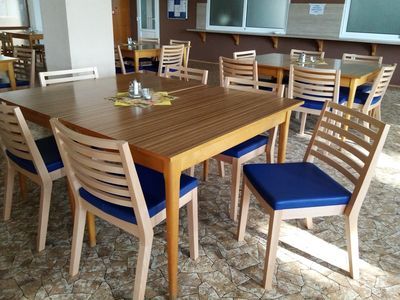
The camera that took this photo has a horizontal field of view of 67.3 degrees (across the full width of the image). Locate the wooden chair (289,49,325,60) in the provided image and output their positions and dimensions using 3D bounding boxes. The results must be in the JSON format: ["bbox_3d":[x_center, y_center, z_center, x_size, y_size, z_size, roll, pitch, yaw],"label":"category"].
[{"bbox_3d":[1.451,-0.984,4.382,0.465,0.840,0.505,16,28,32],"label":"wooden chair"}]

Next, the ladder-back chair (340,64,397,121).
[{"bbox_3d":[1.720,-0.493,3.238,0.505,0.840,0.465,21,30,39],"label":"ladder-back chair"}]

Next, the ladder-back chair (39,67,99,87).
[{"bbox_3d":[-0.971,-0.224,2.552,0.465,0.840,0.505,-18,29,-36],"label":"ladder-back chair"}]

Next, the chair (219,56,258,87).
[{"bbox_3d":[0.533,-0.660,3.587,0.465,0.840,0.530,20,29,37],"label":"chair"}]

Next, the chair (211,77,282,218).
[{"bbox_3d":[0.246,-0.036,2.137,0.465,0.840,0.505,18,29,35],"label":"chair"}]

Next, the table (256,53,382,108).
[{"bbox_3d":[1.276,-0.689,3.762,1.550,0.770,1.170,20,30,38],"label":"table"}]

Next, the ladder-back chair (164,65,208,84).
[{"bbox_3d":[-0.243,-0.283,2.705,0.465,0.840,0.505,16,28,33],"label":"ladder-back chair"}]

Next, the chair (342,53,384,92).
[{"bbox_3d":[1.880,-0.744,3.812,0.530,0.840,0.465,-19,30,-39],"label":"chair"}]

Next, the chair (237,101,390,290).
[{"bbox_3d":[0.542,0.212,1.566,0.530,0.840,0.465,-3,23,-10],"label":"chair"}]

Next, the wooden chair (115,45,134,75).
[{"bbox_3d":[-1.385,-1.382,5.221,0.465,0.840,0.530,19,29,36],"label":"wooden chair"}]

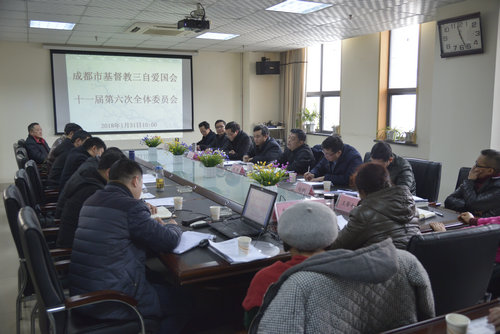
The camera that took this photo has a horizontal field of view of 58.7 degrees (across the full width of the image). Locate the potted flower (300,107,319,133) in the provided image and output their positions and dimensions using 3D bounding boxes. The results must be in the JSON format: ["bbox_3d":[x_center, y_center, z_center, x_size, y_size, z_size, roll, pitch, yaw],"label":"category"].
[{"bbox_3d":[1.172,-0.915,8.658,0.340,0.470,0.360,0,8,0],"label":"potted flower"}]

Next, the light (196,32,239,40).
[{"bbox_3d":[-0.513,-2.073,7.044,0.600,0.070,0.600,-4,9,-26],"label":"light"}]

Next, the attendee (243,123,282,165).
[{"bbox_3d":[0.157,0.090,5.499,0.750,1.200,0.550,-6,10,-34],"label":"attendee"}]

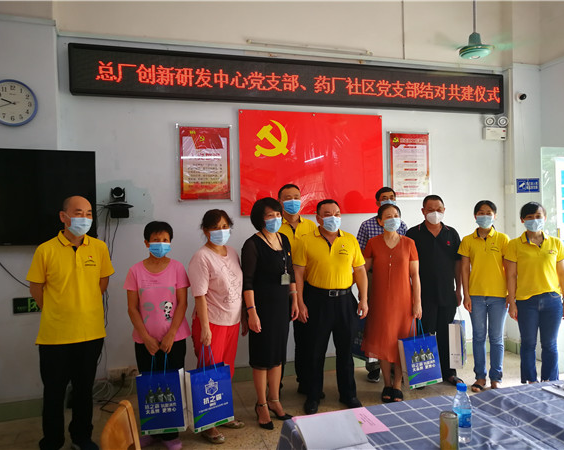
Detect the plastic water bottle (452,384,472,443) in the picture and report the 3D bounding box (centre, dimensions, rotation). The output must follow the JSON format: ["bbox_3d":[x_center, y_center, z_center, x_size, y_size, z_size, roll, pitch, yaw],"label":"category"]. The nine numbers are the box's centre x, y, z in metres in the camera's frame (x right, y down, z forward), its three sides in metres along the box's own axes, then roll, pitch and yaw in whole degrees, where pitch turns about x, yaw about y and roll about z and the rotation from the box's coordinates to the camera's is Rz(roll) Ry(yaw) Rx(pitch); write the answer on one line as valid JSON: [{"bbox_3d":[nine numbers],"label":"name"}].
[{"bbox_3d":[0.578,0.597,1.499,0.060,0.178,0.060,-1,1,20],"label":"plastic water bottle"}]

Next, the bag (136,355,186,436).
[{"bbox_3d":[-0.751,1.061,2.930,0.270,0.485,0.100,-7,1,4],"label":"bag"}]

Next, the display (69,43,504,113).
[{"bbox_3d":[0.291,-1.333,4.438,4.237,0.403,0.090,-1,1,-15],"label":"display"}]

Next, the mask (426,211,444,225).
[{"bbox_3d":[1.320,-0.060,4.030,0.150,0.112,0.090,-1,1,8],"label":"mask"}]

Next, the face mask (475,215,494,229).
[{"bbox_3d":[1.700,-0.022,3.920,0.137,0.111,0.080,-1,0,17],"label":"face mask"}]

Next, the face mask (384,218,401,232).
[{"bbox_3d":[0.885,0.004,3.740,0.145,0.112,0.085,-1,1,-10],"label":"face mask"}]

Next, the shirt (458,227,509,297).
[{"bbox_3d":[1.748,0.322,4.020,0.440,0.595,0.250,-1,1,20],"label":"shirt"}]

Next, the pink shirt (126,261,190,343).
[{"bbox_3d":[-0.831,0.494,3.130,0.420,0.550,0.250,-1,0,-16],"label":"pink shirt"}]

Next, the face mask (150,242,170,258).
[{"bbox_3d":[-0.782,0.164,3.000,0.145,0.105,0.080,-1,1,-24],"label":"face mask"}]

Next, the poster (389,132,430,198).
[{"bbox_3d":[1.310,-0.596,4.768,0.462,0.679,0.020,-1,0,-15],"label":"poster"}]

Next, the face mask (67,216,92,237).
[{"bbox_3d":[-1.307,0.013,3.040,0.080,0.117,0.137,-1,0,41],"label":"face mask"}]

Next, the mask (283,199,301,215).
[{"bbox_3d":[0.086,-0.144,3.880,0.137,0.117,0.080,-1,0,-16],"label":"mask"}]

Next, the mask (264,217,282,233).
[{"bbox_3d":[-0.059,0.003,3.400,0.137,0.114,0.080,-1,0,-29],"label":"mask"}]

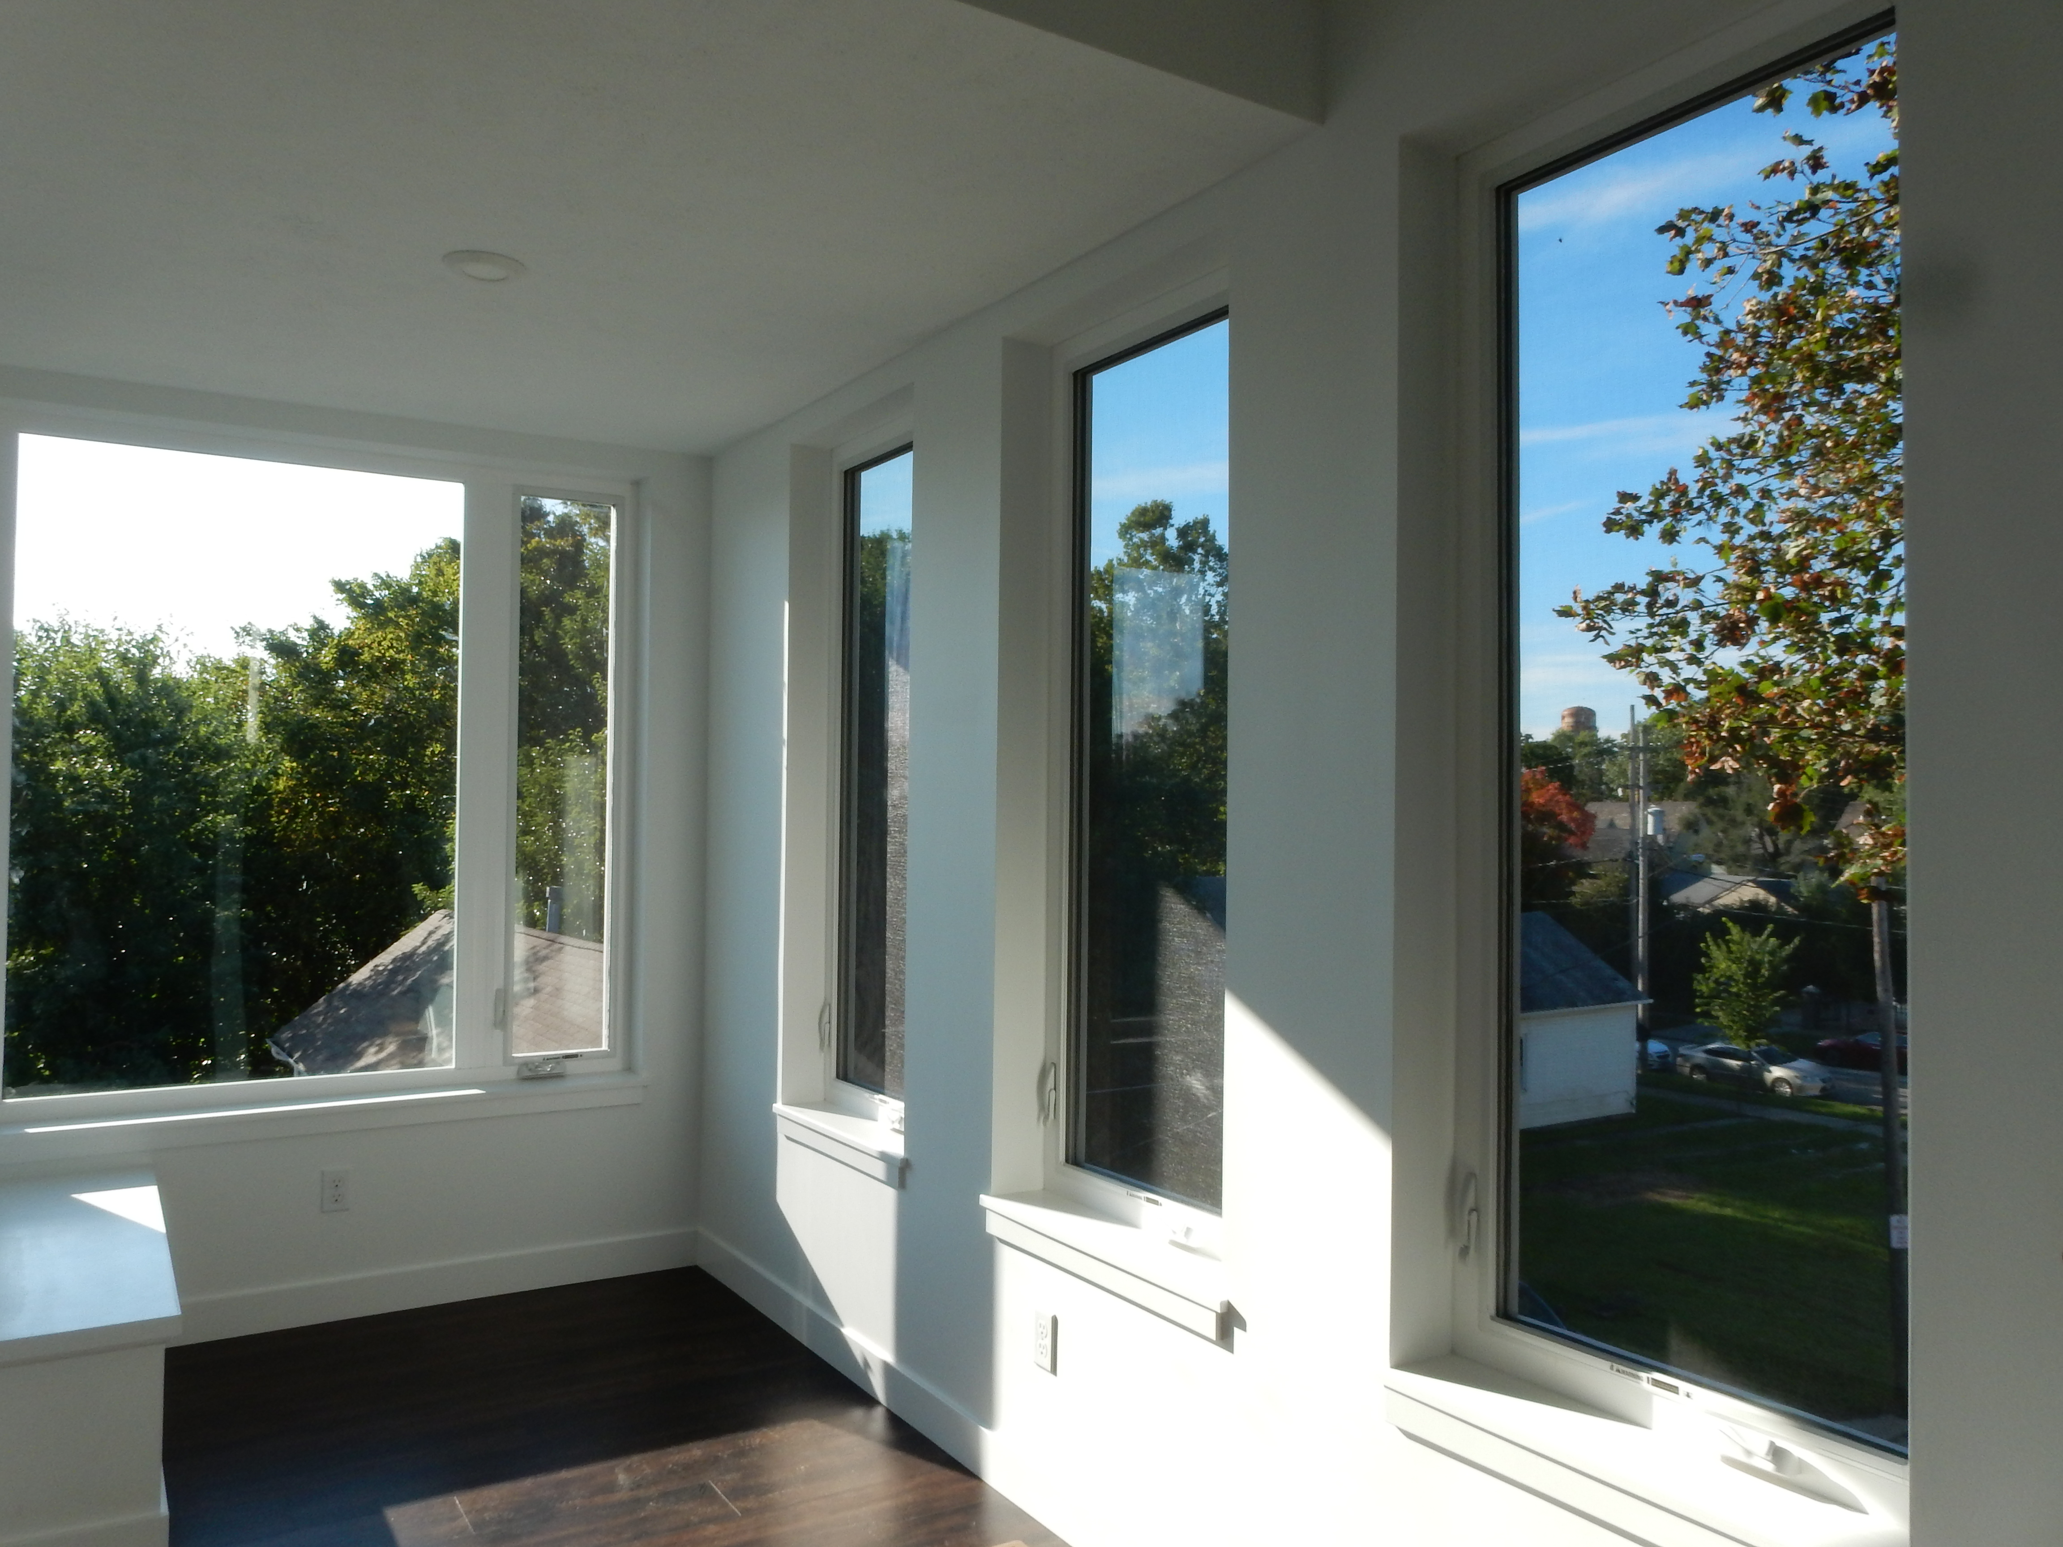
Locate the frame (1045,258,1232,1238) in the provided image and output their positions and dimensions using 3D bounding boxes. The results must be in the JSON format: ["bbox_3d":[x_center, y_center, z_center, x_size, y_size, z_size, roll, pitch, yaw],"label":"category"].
[{"bbox_3d":[0.267,-0.027,2.950,0.082,1.830,0.744,2,-2,-32],"label":"frame"}]

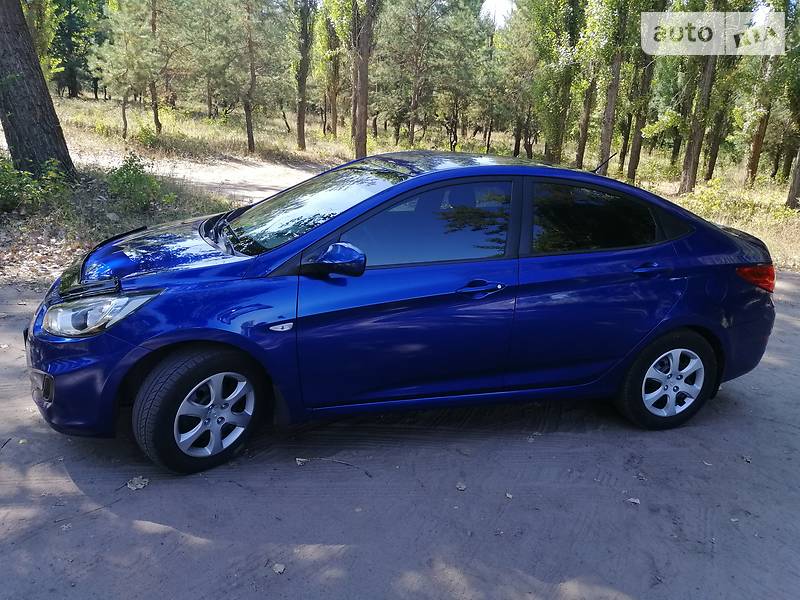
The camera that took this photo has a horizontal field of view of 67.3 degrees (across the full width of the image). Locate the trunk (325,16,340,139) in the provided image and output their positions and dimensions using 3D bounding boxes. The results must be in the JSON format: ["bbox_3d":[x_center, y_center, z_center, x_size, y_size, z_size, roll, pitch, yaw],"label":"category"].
[{"bbox_3d":[-3.195,-10.496,28.581,0.599,5.429,0.431,2,18,-7],"label":"trunk"}]

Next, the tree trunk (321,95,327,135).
[{"bbox_3d":[-3.646,-8.861,28.733,0.137,1.830,0.137,1,17,-7],"label":"tree trunk"}]

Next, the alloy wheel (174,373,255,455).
[{"bbox_3d":[-0.891,0.509,2.807,0.150,0.415,0.415,22,25,36],"label":"alloy wheel"}]

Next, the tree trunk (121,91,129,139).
[{"bbox_3d":[-9.070,-6.072,19.801,0.139,1.459,0.139,6,16,-2],"label":"tree trunk"}]

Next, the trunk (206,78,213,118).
[{"bbox_3d":[-12.508,-13.202,39.508,0.315,2.561,0.329,-1,19,-17],"label":"trunk"}]

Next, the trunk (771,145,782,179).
[{"bbox_3d":[18.334,-6.736,29.302,0.273,1.546,0.273,10,17,30],"label":"trunk"}]

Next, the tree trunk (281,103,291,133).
[{"bbox_3d":[-5.881,-9.378,30.941,0.166,1.533,0.183,-14,20,-6],"label":"tree trunk"}]

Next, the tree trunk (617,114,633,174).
[{"bbox_3d":[8.890,-6.168,23.670,0.244,2.332,0.244,10,17,18],"label":"tree trunk"}]

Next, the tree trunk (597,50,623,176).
[{"bbox_3d":[6.297,-5.447,17.932,0.449,3.705,0.389,10,19,17],"label":"tree trunk"}]

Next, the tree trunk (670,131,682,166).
[{"bbox_3d":[13.683,-7.522,29.765,0.326,1.685,0.326,11,18,22],"label":"tree trunk"}]

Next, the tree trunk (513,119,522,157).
[{"bbox_3d":[4.874,-6.677,24.873,0.324,1.593,0.276,7,18,9],"label":"tree trunk"}]

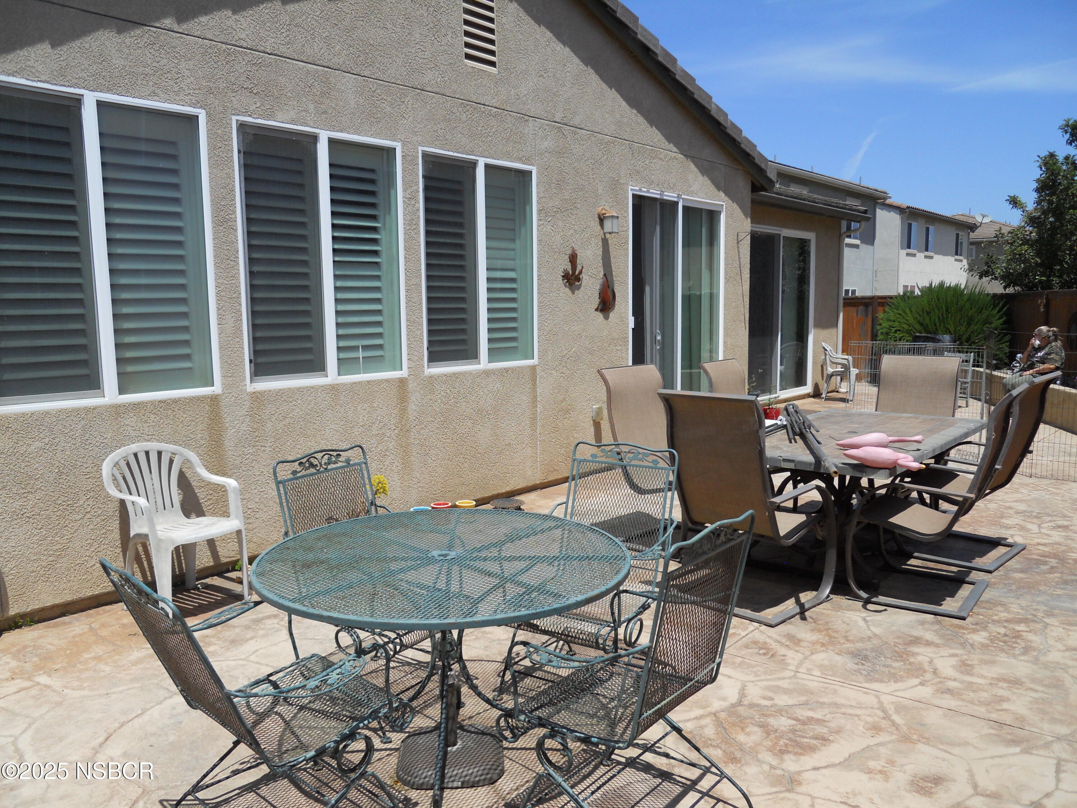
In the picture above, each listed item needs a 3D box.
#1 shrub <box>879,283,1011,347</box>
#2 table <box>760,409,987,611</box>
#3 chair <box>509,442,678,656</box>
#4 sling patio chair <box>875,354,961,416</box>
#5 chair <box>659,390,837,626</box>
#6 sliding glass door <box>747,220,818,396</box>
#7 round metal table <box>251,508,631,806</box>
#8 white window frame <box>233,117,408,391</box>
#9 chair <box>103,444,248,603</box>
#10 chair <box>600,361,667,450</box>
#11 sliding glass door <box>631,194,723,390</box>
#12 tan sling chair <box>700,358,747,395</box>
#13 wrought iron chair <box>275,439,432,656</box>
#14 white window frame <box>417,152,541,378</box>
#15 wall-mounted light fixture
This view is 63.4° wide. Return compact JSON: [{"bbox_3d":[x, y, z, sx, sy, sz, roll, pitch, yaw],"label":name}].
[{"bbox_3d":[6.622,-1.291,14.300,1.900,1.400,2.150,5,9,41],"label":"shrub"},{"bbox_3d":[1.928,0.538,5.383,1.050,0.730,2.060,4,8,38],"label":"table"},{"bbox_3d":[0.205,0.680,3.425,0.600,0.920,0.670,4,8,34],"label":"chair"},{"bbox_3d":[2.704,0.226,6.366,0.680,1.090,0.760,4,8,33],"label":"sling patio chair"},{"bbox_3d":[1.081,0.464,4.540,0.680,1.100,0.800,5,9,43],"label":"chair"},{"bbox_3d":[3.465,-1.288,12.584,0.110,2.440,2.268,5,9,40],"label":"sliding glass door"},{"bbox_3d":[-0.314,0.862,2.971,1.227,0.724,1.227,-1,7,0],"label":"round metal table"},{"bbox_3d":[-1.293,-0.884,5.326,0.070,1.517,1.181,5,9,41],"label":"white window frame"},{"bbox_3d":[-1.843,0.625,4.439,0.520,0.820,0.560,4,8,38],"label":"chair"},{"bbox_3d":[0.860,0.335,5.510,0.680,1.100,0.800,-7,9,-44],"label":"chair"},{"bbox_3d":[1.374,-0.809,8.589,0.110,2.440,1.736,5,9,40],"label":"sliding glass door"},{"bbox_3d":[1.645,0.219,6.531,0.760,1.090,0.680,4,8,36],"label":"tan sling chair"},{"bbox_3d":[-0.631,0.690,3.419,0.670,0.920,0.600,4,8,35],"label":"wrought iron chair"},{"bbox_3d":[-0.411,-1.009,6.326,0.070,1.517,1.168,5,9,41],"label":"white window frame"},{"bbox_3d":[0.593,-1.535,7.278,0.155,0.230,0.110,5,9,41],"label":"wall-mounted light fixture"}]

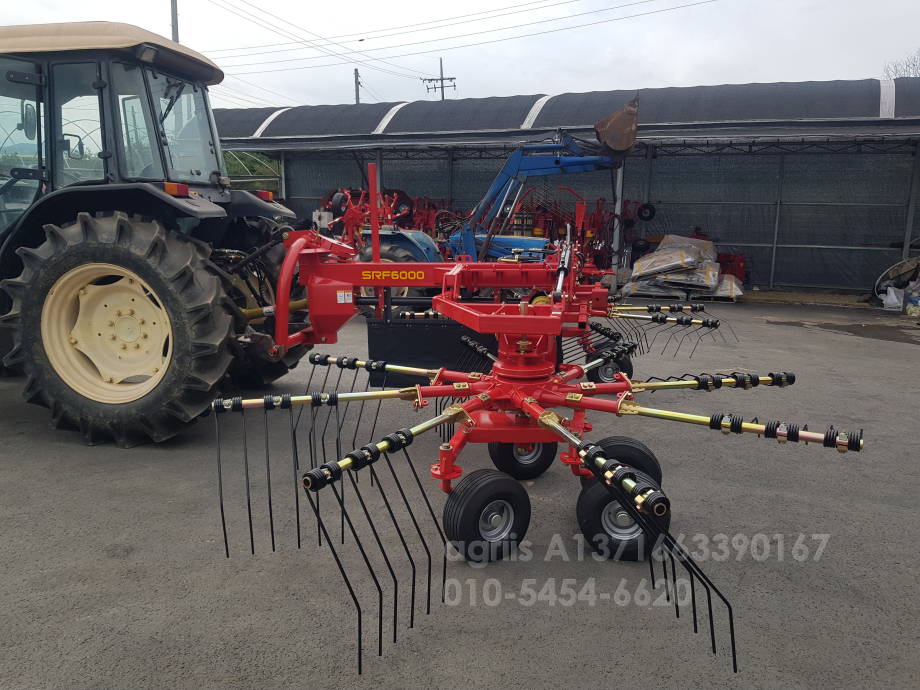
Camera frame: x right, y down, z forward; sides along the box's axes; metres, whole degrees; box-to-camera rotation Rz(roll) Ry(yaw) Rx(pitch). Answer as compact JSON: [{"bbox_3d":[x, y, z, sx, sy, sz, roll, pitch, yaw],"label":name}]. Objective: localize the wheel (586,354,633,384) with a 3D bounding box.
[{"bbox_3d":[1.323,0.231,6.077,0.390,0.390,0.158,3,10,17],"label":"wheel"}]

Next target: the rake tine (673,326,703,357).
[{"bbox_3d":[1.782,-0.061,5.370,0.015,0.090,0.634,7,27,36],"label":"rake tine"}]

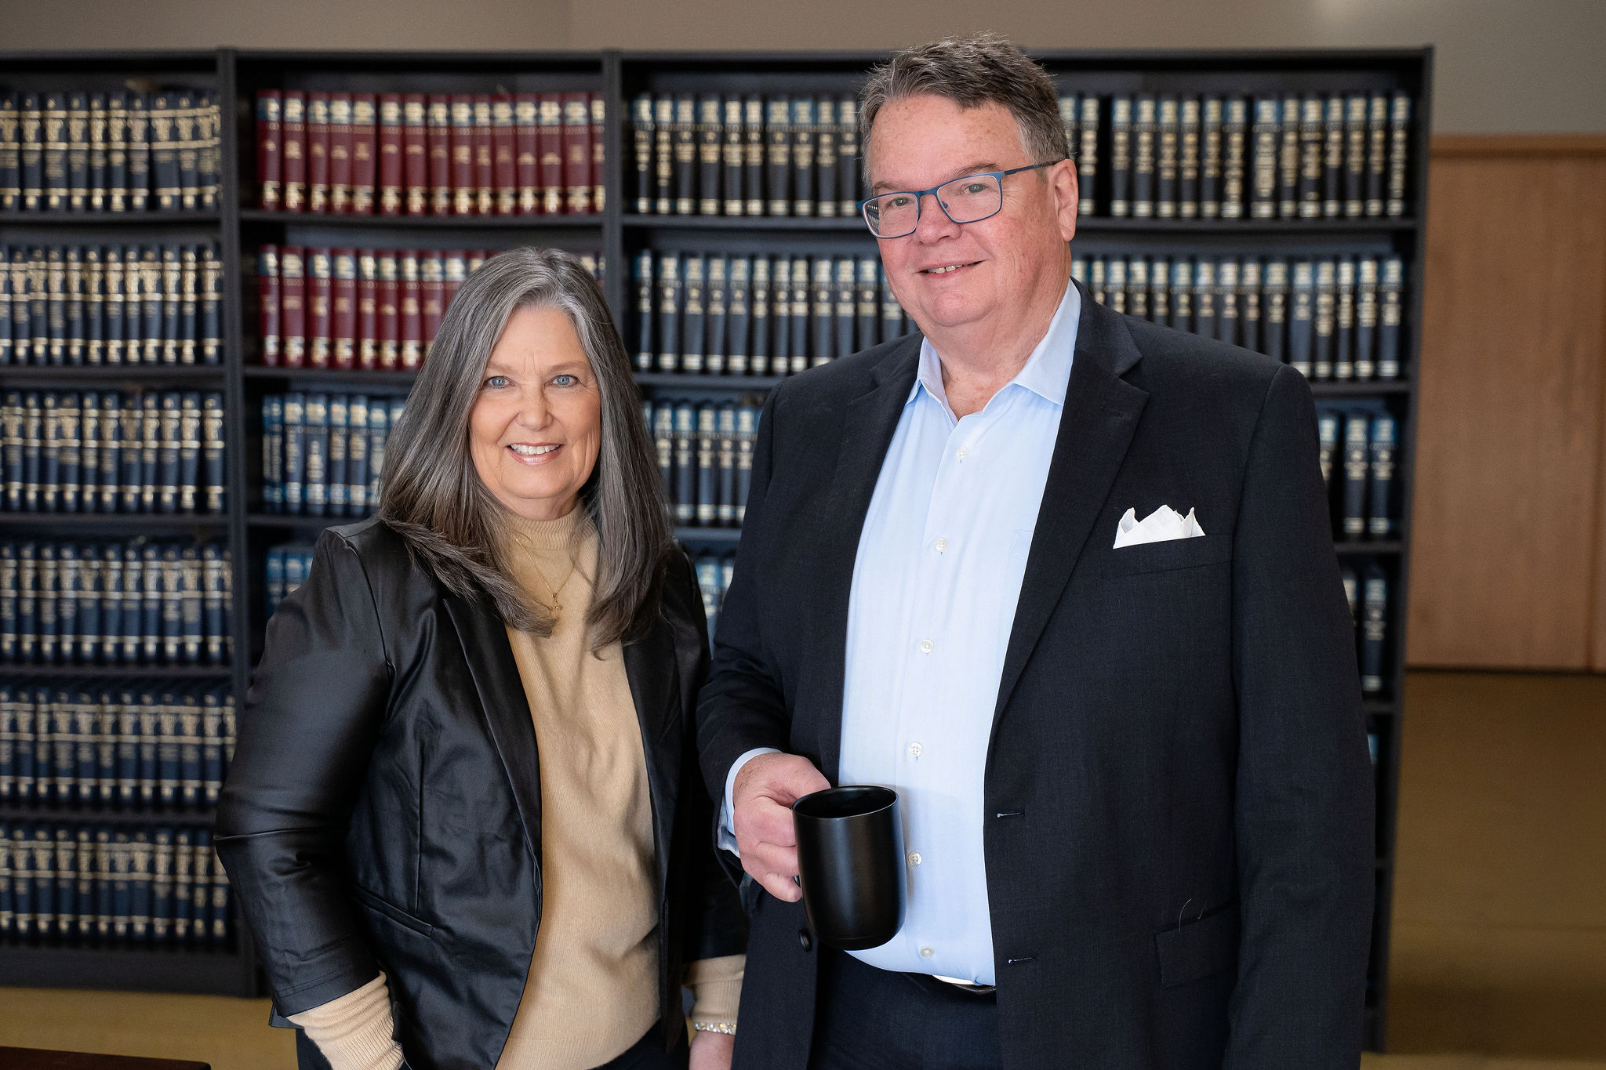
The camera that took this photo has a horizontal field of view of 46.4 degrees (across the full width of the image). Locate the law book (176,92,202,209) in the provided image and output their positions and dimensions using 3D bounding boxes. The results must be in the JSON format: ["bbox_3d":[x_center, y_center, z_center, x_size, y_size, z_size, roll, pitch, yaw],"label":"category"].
[{"bbox_3d":[-1.301,-0.826,4.078,0.046,0.246,0.175,1,7,5],"label":"law book"}]

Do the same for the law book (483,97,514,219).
[{"bbox_3d":[-0.609,-0.795,3.967,0.048,0.253,0.170,1,7,5],"label":"law book"}]

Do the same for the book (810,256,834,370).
[{"bbox_3d":[0.050,-0.461,3.940,0.048,0.244,0.185,1,7,5],"label":"book"}]

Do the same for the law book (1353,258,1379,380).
[{"bbox_3d":[1.136,-0.445,3.836,0.048,0.250,0.170,1,7,6],"label":"law book"}]

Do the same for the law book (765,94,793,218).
[{"bbox_3d":[-0.040,-0.783,3.909,0.050,0.247,0.185,1,7,5],"label":"law book"}]

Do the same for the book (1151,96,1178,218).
[{"bbox_3d":[0.735,-0.768,3.831,0.047,0.254,0.178,1,7,6],"label":"book"}]

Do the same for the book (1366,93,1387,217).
[{"bbox_3d":[1.142,-0.759,3.792,0.042,0.254,0.178,1,7,6],"label":"book"}]

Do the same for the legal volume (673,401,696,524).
[{"bbox_3d":[-0.240,-0.157,4.012,0.048,0.256,0.170,1,7,6],"label":"legal volume"}]

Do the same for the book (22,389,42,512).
[{"bbox_3d":[-1.659,-0.194,4.139,0.046,0.254,0.178,1,7,6],"label":"book"}]

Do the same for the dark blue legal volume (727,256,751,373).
[{"bbox_3d":[-0.126,-0.468,3.982,0.051,0.249,0.178,1,7,5],"label":"dark blue legal volume"}]

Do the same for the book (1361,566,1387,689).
[{"bbox_3d":[1.173,0.185,3.909,0.047,0.259,0.185,1,7,5],"label":"book"}]

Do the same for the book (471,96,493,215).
[{"bbox_3d":[-0.661,-0.799,3.995,0.050,0.249,0.178,1,7,5],"label":"book"}]

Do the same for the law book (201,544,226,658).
[{"bbox_3d":[-1.265,0.140,4.140,0.050,0.254,0.178,1,7,6],"label":"law book"}]

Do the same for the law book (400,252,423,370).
[{"bbox_3d":[-0.817,-0.487,4.024,0.047,0.249,0.170,1,7,5],"label":"law book"}]

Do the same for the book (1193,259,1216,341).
[{"bbox_3d":[0.822,-0.450,3.891,0.048,0.249,0.178,1,7,5],"label":"book"}]

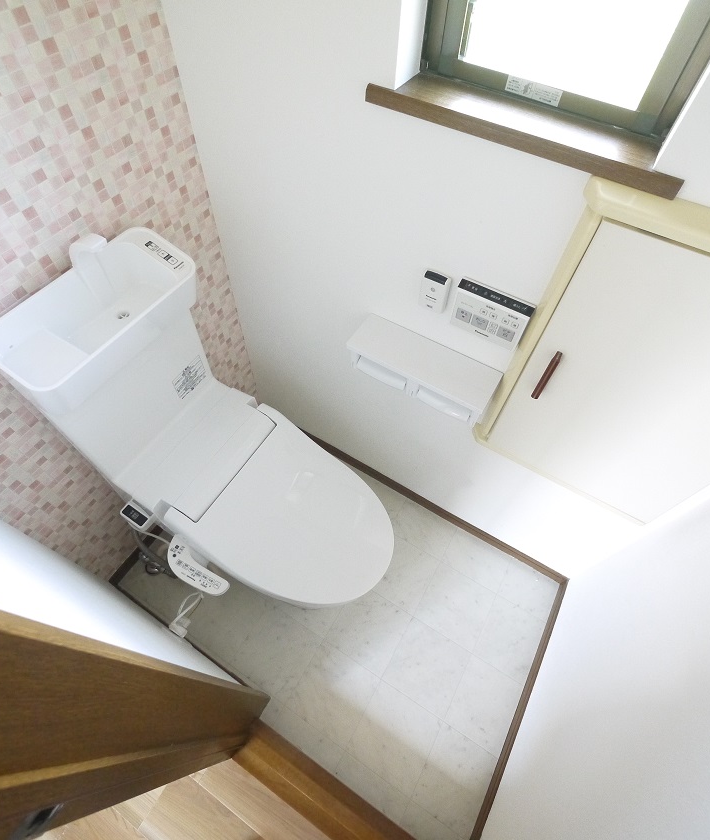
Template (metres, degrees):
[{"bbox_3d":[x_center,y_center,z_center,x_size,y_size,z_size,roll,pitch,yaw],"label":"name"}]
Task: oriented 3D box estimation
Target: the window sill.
[{"bbox_3d":[0.229,-0.415,0.638,0.451,0.024,0.081,28,61,15],"label":"window sill"}]

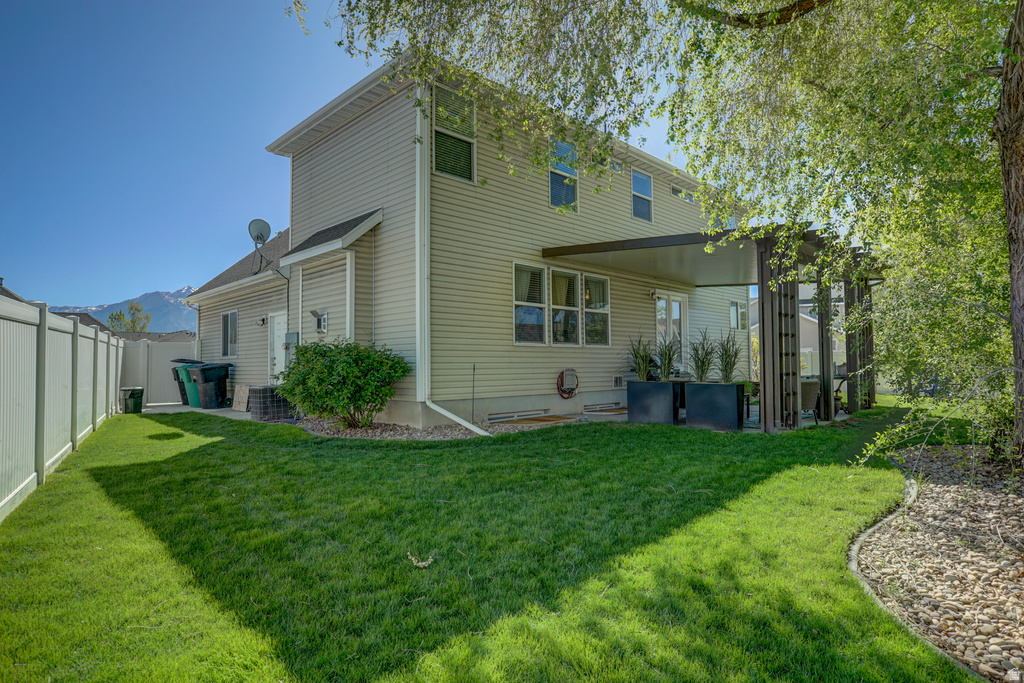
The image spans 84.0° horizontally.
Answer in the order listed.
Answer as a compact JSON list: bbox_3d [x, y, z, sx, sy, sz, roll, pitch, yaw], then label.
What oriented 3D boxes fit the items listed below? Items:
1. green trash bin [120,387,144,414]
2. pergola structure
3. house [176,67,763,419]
[{"bbox_3d":[-8.572,1.334,12.927,0.460,0.630,0.420,2,-3,-44],"label":"green trash bin"},{"bbox_3d":[4.599,-0.182,11.639,6.400,3.320,4.950,2,-3,-44],"label":"pergola structure"},{"bbox_3d":[-1.071,-1.800,17.620,13.500,7.200,12.400,2,-3,-44],"label":"house"}]

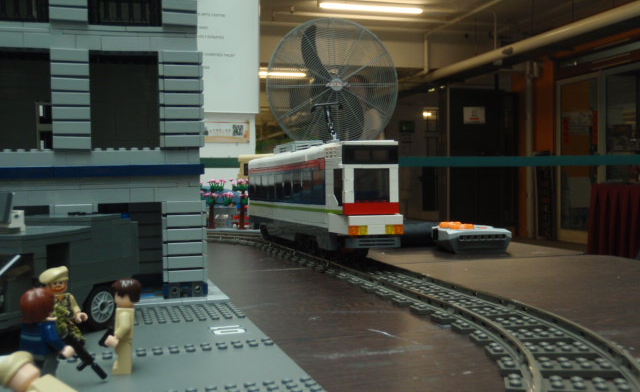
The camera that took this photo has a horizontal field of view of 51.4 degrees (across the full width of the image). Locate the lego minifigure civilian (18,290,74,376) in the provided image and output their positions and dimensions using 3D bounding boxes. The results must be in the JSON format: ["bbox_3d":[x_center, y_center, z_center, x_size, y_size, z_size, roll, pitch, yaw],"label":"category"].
[{"bbox_3d":[-0.108,0.057,0.262,0.025,0.042,0.019,-1,1,30],"label":"lego minifigure civilian"}]

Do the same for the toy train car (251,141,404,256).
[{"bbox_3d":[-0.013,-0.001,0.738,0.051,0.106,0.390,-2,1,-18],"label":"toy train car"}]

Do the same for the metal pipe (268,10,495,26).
[{"bbox_3d":[0.779,-2.035,7.630,2.800,0.050,0.050,-2,1,-18],"label":"metal pipe"}]

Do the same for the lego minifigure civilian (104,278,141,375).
[{"bbox_3d":[-0.085,0.056,0.284,0.017,0.042,0.024,-2,1,-13],"label":"lego minifigure civilian"}]

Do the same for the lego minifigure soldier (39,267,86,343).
[{"bbox_3d":[-0.126,0.055,0.322,0.026,0.042,0.018,-2,1,-22],"label":"lego minifigure soldier"}]

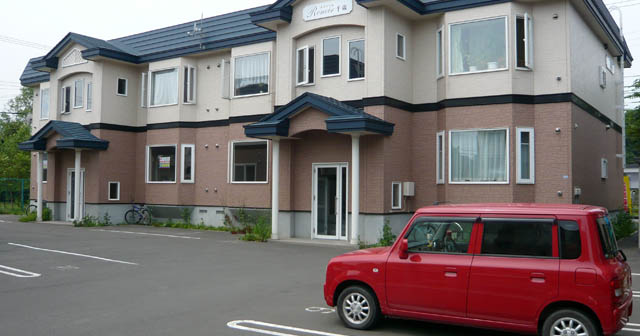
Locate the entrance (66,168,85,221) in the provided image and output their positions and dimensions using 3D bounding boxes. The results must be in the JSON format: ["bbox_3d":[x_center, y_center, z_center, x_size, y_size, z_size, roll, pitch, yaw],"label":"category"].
[{"bbox_3d":[-9.820,1.099,23.811,1.200,2.120,0.150,-1,-2,34],"label":"entrance"}]

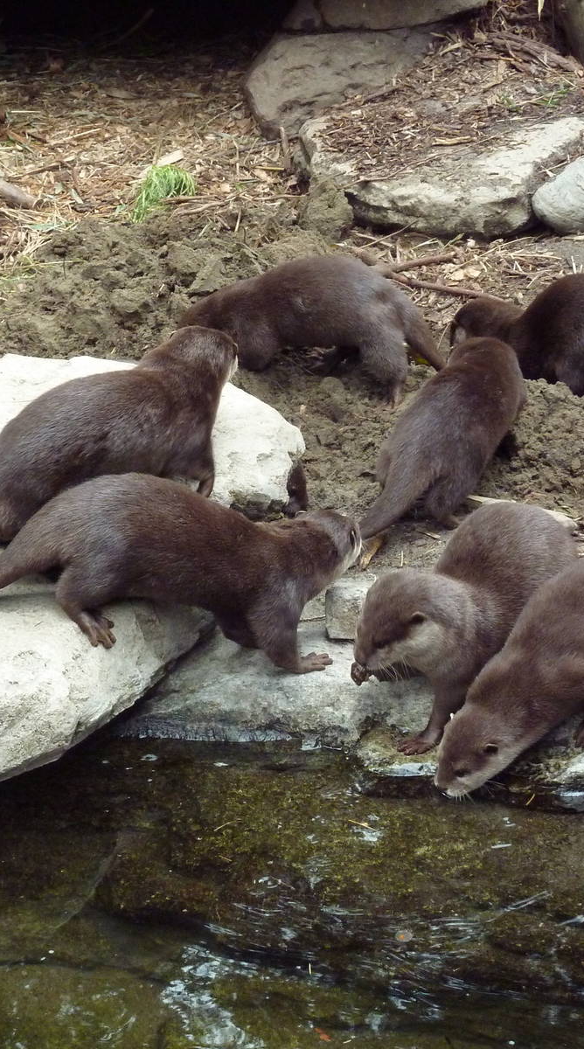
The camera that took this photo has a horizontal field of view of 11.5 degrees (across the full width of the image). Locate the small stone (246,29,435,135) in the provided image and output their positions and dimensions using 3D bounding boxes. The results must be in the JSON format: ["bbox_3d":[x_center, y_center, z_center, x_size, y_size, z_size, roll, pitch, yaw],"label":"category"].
[{"bbox_3d":[0.096,-0.832,5.366,0.350,0.175,0.220,0,24,0],"label":"small stone"}]

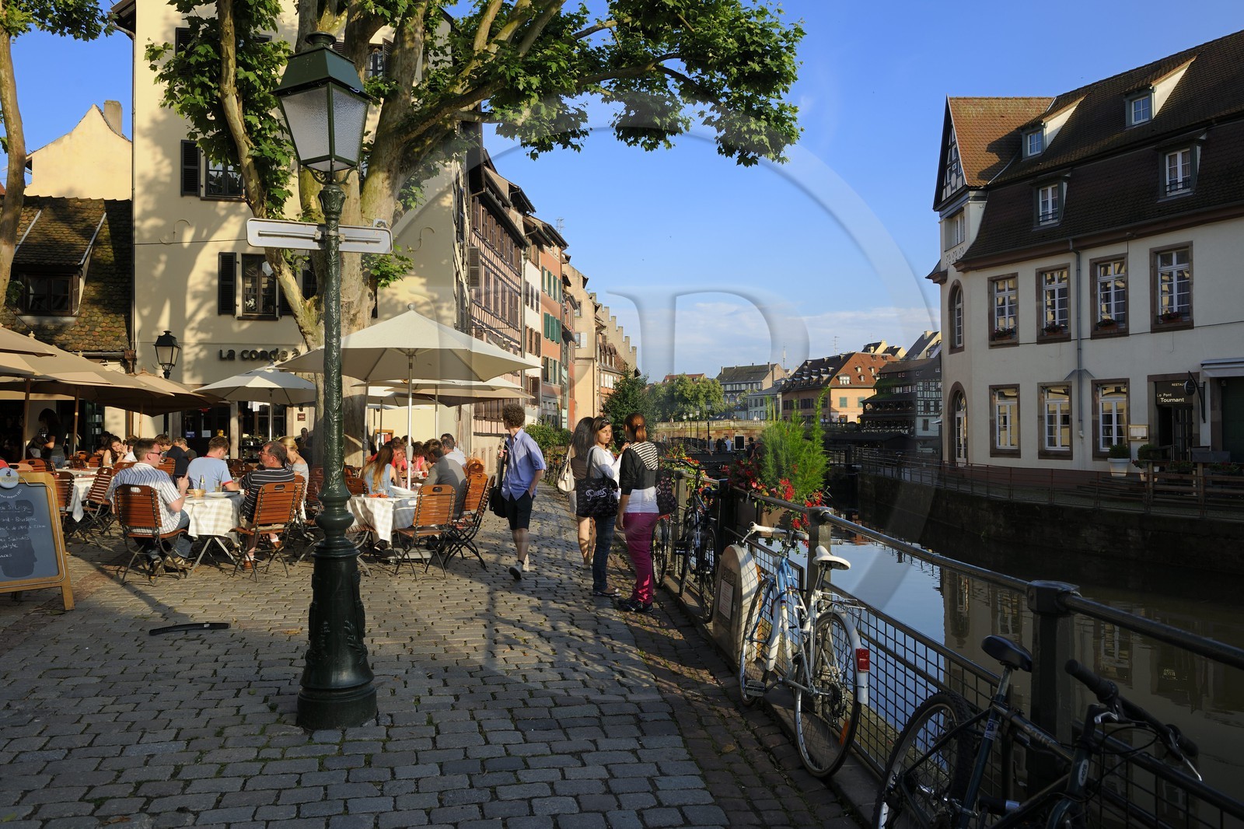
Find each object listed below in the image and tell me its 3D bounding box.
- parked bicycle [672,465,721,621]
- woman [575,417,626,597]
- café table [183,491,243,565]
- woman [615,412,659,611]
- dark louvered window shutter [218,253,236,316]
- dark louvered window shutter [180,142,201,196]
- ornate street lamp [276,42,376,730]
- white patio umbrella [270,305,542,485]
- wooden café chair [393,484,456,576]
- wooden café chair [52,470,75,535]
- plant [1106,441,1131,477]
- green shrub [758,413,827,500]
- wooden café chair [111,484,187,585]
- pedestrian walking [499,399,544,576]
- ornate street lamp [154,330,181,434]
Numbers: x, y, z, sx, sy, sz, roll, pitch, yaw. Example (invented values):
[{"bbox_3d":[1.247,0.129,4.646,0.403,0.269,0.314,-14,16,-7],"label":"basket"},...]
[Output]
[{"bbox_3d":[0.573,0.976,7.450,0.560,1.080,1.720,0,-1,-7],"label":"parked bicycle"},{"bbox_3d":[-0.183,0.815,8.680,0.420,1.630,0.480,-1,-1,22],"label":"woman"},{"bbox_3d":[-4.090,1.180,9.520,0.740,0.760,0.680,-1,-1,39],"label":"café table"},{"bbox_3d":[0.140,0.796,7.950,0.460,1.640,0.370,1,-1,-37],"label":"woman"},{"bbox_3d":[-10.403,-3.431,25.500,0.450,1.600,0.060,0,-1,-8],"label":"dark louvered window shutter"},{"bbox_3d":[-11.337,-6.453,25.400,0.470,1.470,0.060,0,-1,-8],"label":"dark louvered window shutter"},{"bbox_3d":[-1.494,-0.210,4.970,0.410,3.520,0.410,-2,-1,38],"label":"ornate street lamp"},{"bbox_3d":[-2.298,0.194,10.500,2.850,2.750,2.650,0,-1,0],"label":"white patio umbrella"},{"bbox_3d":[-1.923,1.112,9.270,0.440,0.890,0.550,0,-1,-32],"label":"wooden café chair"},{"bbox_3d":[-6.600,1.130,11.150,0.460,0.900,0.520,0,-1,-41],"label":"wooden café chair"},{"bbox_3d":[14.250,1.300,27.700,0.660,0.960,0.660,0,-1,0],"label":"plant"},{"bbox_3d":[0.996,0.250,5.650,0.420,0.520,0.420,0,-1,-5],"label":"green shrub"},{"bbox_3d":[-4.400,1.110,9.120,0.460,0.900,0.520,-1,-1,13],"label":"wooden café chair"},{"bbox_3d":[-1.010,0.750,9.700,0.500,1.740,0.520,-1,-1,25],"label":"pedestrian walking"},{"bbox_3d":[-8.830,-0.010,18.800,0.480,3.280,0.480,0,-1,-14],"label":"ornate street lamp"}]

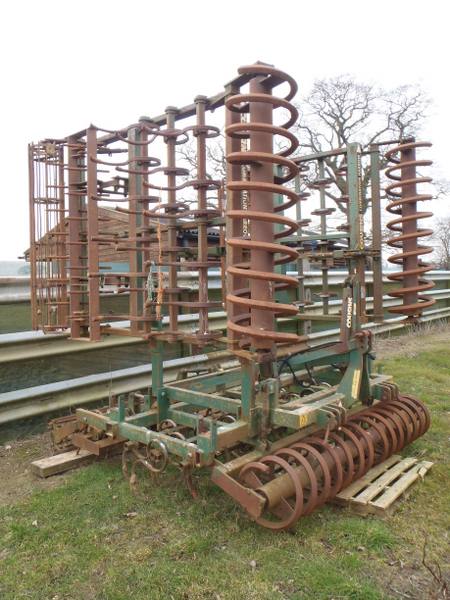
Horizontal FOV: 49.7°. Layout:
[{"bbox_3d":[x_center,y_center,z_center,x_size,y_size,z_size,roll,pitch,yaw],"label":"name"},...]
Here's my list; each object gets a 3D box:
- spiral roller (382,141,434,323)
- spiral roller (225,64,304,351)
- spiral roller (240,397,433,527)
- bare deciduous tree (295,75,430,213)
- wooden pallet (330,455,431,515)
[{"bbox_3d":[1.881,-0.733,4.913,0.455,1.760,0.455,3,6,40],"label":"spiral roller"},{"bbox_3d":[0.236,-0.572,3.029,0.455,1.700,0.455,1,3,0],"label":"spiral roller"},{"bbox_3d":[1.101,1.237,4.095,0.455,0.455,2.520,3,5,40],"label":"spiral roller"},{"bbox_3d":[8.471,-7.148,29.596,10.300,13.700,9.500,0,4,0],"label":"bare deciduous tree"},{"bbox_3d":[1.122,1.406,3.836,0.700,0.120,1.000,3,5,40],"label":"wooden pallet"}]

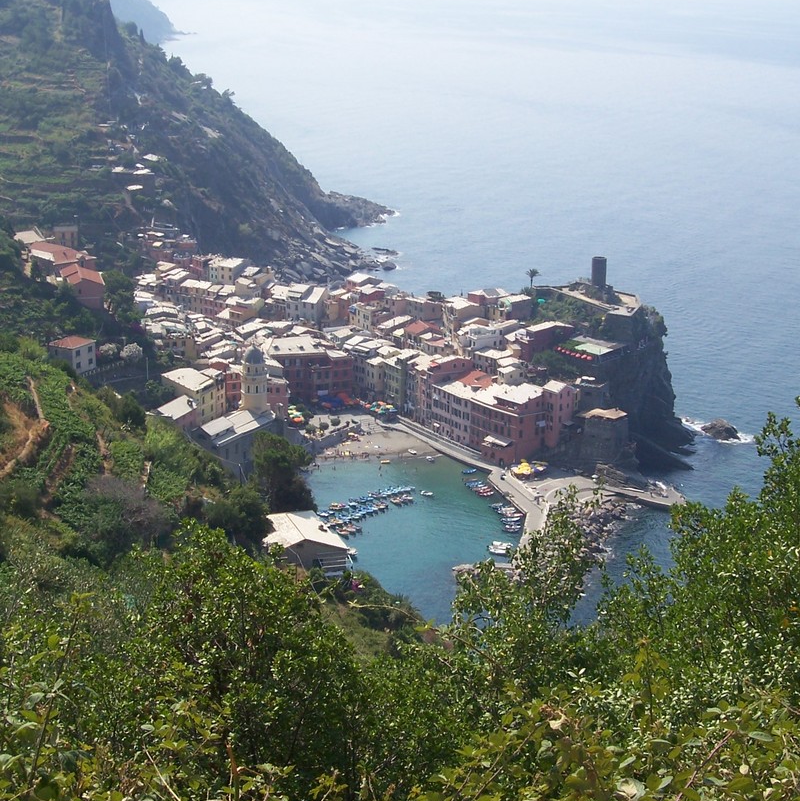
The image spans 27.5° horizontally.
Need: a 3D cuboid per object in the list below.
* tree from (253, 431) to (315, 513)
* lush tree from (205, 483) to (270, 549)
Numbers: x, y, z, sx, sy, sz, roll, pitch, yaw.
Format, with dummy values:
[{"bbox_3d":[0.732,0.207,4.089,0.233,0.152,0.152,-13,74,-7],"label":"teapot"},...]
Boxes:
[{"bbox_3d":[-28.030,17.440,393.000,14.500,18.000,13.500,0,15,0],"label":"tree"},{"bbox_3d":[-37.010,26.420,372.000,14.500,14.000,13.500,0,15,0],"label":"lush tree"}]

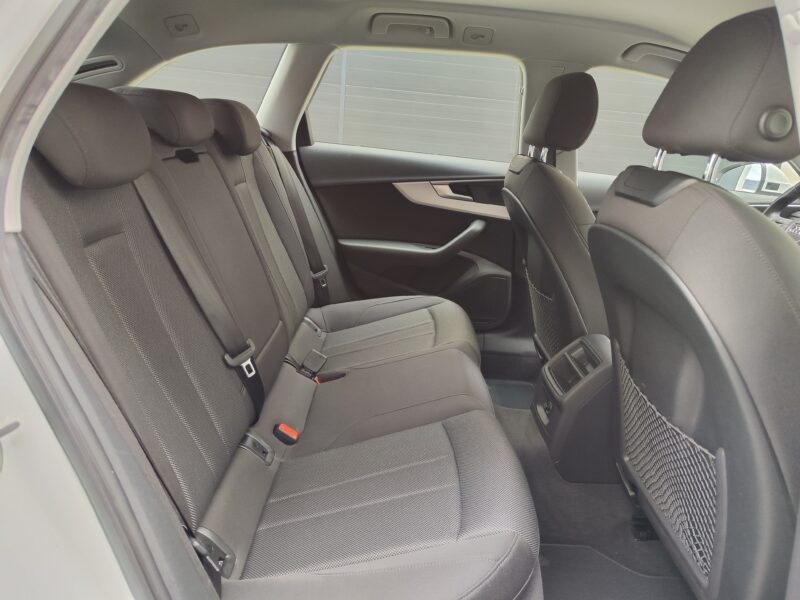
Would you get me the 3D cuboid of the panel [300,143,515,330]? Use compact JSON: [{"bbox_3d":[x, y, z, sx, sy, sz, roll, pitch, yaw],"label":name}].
[{"bbox_3d":[0.030,-0.203,1.906,0.800,0.620,0.120,5,18,-2],"label":"panel"}]

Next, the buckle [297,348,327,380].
[{"bbox_3d":[-0.241,0.172,1.502,0.052,0.070,0.035,33,15,-10],"label":"buckle"}]

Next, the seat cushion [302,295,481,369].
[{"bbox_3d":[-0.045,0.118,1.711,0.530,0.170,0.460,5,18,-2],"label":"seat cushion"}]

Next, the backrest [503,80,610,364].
[{"bbox_3d":[0.438,-0.208,1.565,0.250,0.840,0.490,-9,18,3],"label":"backrest"}]

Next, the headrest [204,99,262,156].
[{"bbox_3d":[-0.477,-0.476,1.477,0.145,0.155,0.250,-1,18,0],"label":"headrest"}]

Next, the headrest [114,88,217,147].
[{"bbox_3d":[-0.496,-0.387,1.130,0.145,0.125,0.240,-1,18,0],"label":"headrest"}]

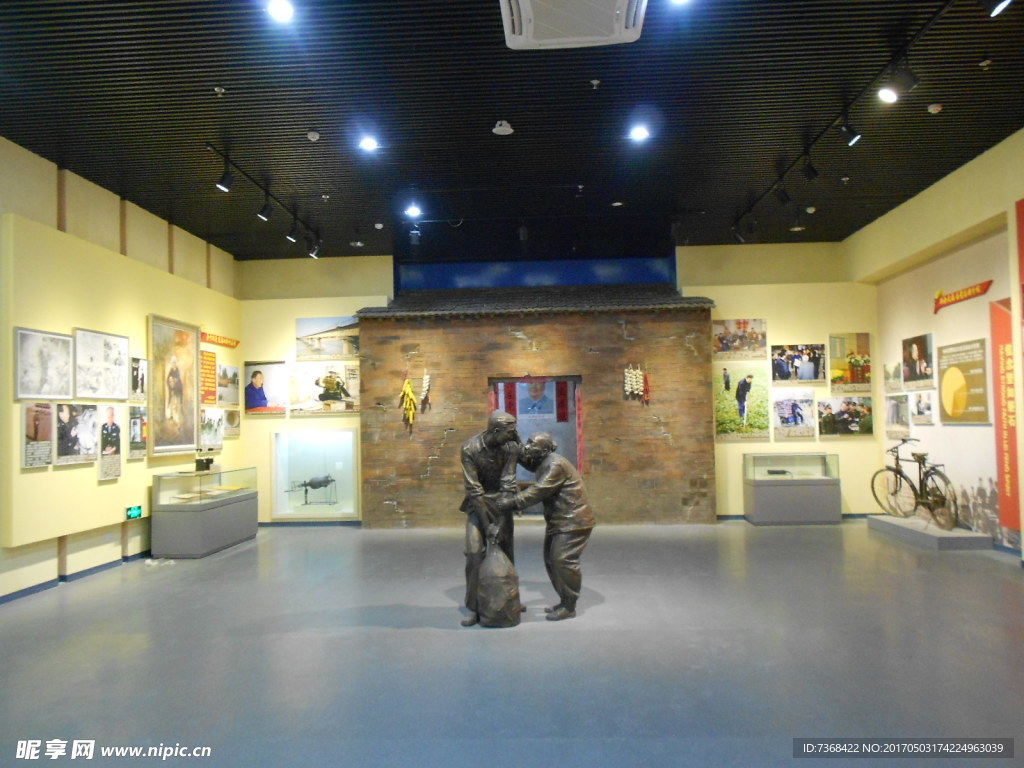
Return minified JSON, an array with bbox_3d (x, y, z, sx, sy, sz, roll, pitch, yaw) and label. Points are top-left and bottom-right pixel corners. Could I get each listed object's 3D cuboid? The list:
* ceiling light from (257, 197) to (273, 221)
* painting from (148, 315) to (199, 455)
[{"bbox_3d":[-2.783,-1.973,8.647,0.158,0.254,0.120,-1,-3,3],"label":"ceiling light"},{"bbox_3d":[-4.346,0.044,9.910,0.060,1.712,1.276,-1,-3,3],"label":"painting"}]

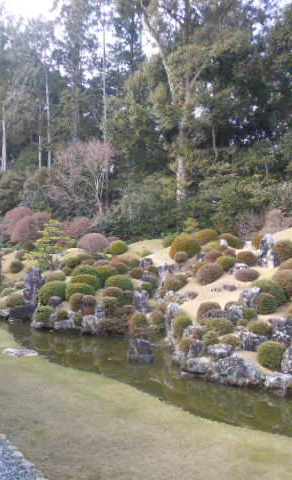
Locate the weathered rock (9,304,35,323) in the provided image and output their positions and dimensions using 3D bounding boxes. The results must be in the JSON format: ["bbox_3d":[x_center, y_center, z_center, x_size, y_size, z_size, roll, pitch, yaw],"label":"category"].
[{"bbox_3d":[-4.355,2.574,16.300,0.950,0.620,0.700,1,-2,-15],"label":"weathered rock"}]

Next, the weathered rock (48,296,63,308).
[{"bbox_3d":[-2.859,1.974,14.600,0.442,0.379,0.380,0,-1,-11],"label":"weathered rock"}]

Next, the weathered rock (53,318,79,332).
[{"bbox_3d":[-2.321,2.473,13.328,0.750,0.418,0.490,0,0,-10],"label":"weathered rock"}]

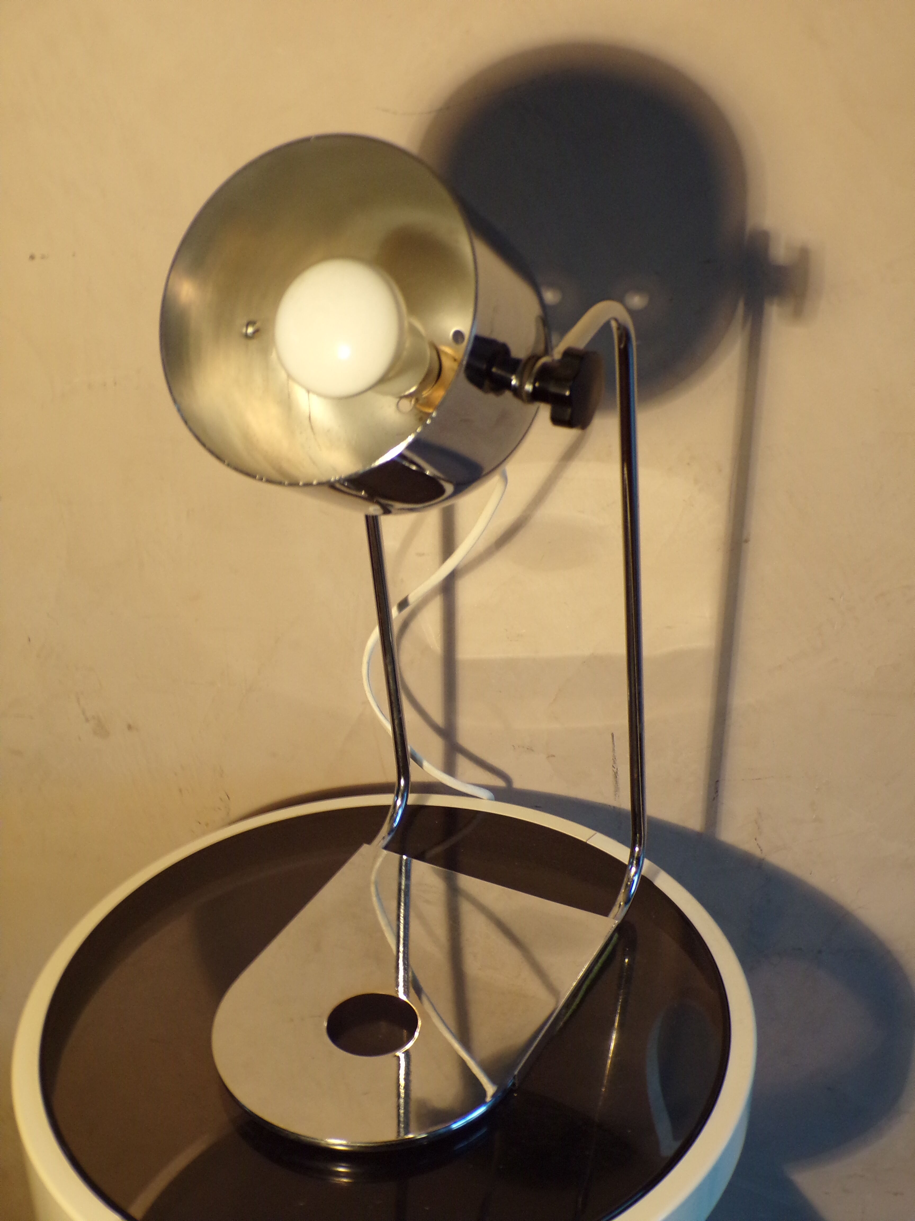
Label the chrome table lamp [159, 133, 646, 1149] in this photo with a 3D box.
[{"bbox_3d":[-0.021,0.004,0.717,0.203,0.459,0.262,12,30,25],"label":"chrome table lamp"}]

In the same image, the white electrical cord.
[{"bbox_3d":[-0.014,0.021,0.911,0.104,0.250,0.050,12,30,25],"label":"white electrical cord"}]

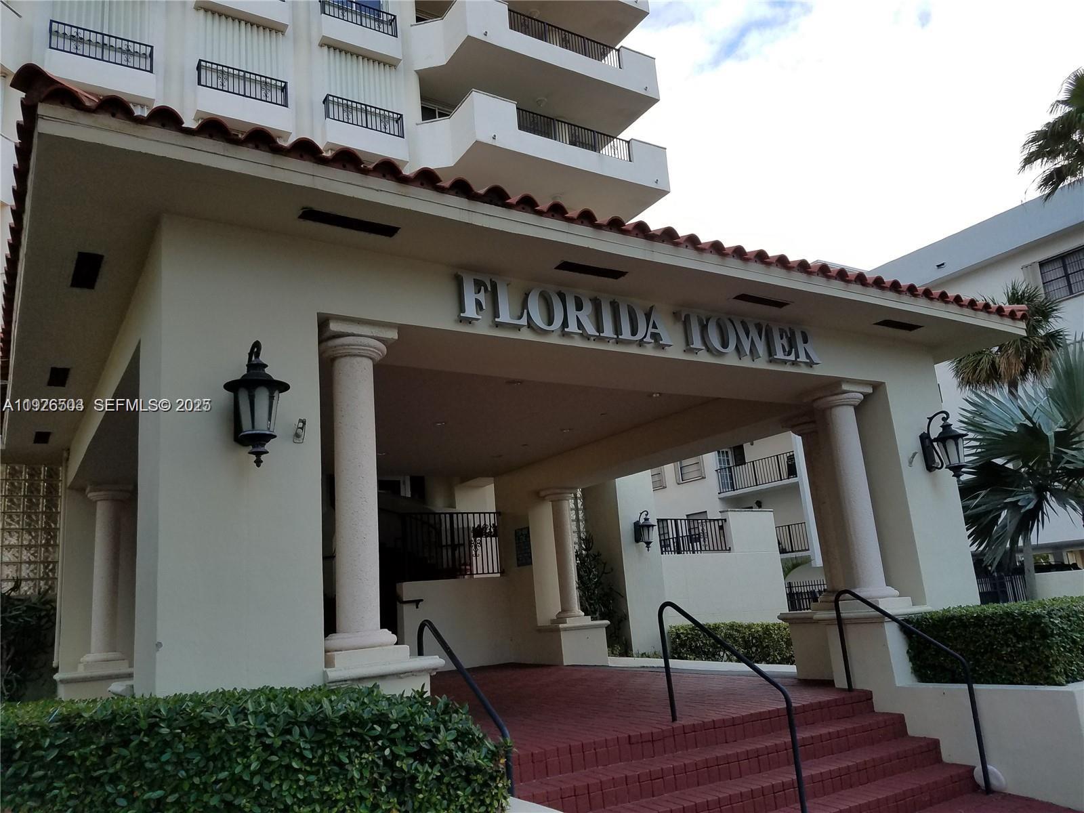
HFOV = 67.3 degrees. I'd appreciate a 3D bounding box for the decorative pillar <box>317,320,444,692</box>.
[{"bbox_3d":[-1.117,0.757,5.030,0.655,2.530,0.705,4,-16,-33],"label":"decorative pillar"}]

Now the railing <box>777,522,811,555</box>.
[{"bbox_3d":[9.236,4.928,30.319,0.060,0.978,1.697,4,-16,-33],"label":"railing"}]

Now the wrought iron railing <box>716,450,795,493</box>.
[{"bbox_3d":[8.462,2.665,32.420,0.060,0.988,4.125,4,-16,-33],"label":"wrought iron railing"}]

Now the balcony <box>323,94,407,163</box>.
[{"bbox_3d":[-4.069,-6.328,18.796,1.933,1.221,0.350,4,-16,-33],"label":"balcony"}]

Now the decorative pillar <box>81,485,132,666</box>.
[{"bbox_3d":[-5.008,1.881,9.346,0.464,2.107,0.464,4,-16,-33],"label":"decorative pillar"}]

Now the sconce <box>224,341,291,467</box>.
[{"bbox_3d":[-1.529,-0.005,4.323,0.341,0.683,0.480,4,-16,-33],"label":"sconce"}]

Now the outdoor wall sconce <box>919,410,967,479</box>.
[{"bbox_3d":[3.900,0.408,7.874,0.341,0.683,0.480,4,-16,-33],"label":"outdoor wall sconce"}]

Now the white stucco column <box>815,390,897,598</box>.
[{"bbox_3d":[2.980,0.829,7.776,0.430,1.944,0.430,4,-16,-33],"label":"white stucco column"}]

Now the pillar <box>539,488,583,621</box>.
[{"bbox_3d":[0.362,2.285,12.729,0.440,1.980,0.440,4,-16,-33],"label":"pillar"}]

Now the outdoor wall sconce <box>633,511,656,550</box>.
[{"bbox_3d":[1.694,2.090,13.566,0.341,0.682,0.480,4,-16,-33],"label":"outdoor wall sconce"}]

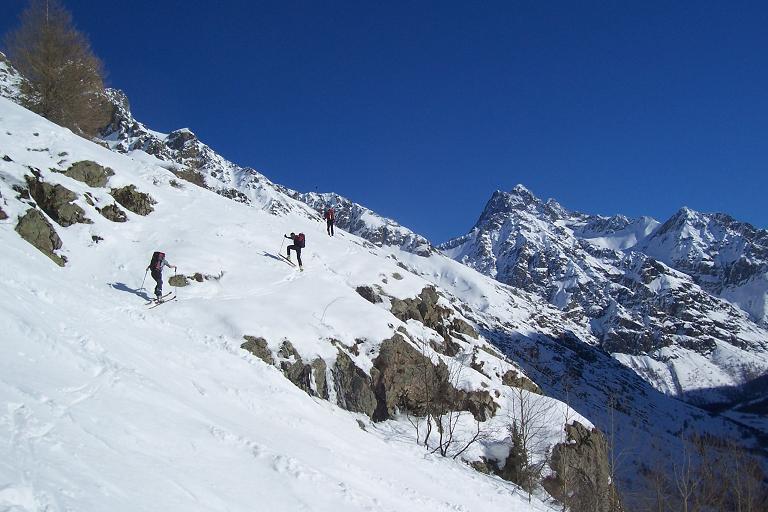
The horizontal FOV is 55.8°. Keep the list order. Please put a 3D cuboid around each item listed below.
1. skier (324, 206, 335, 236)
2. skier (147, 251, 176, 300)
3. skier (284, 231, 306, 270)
[{"bbox_3d":[-3.194,-2.004,42.500,0.600,1.730,0.550,0,-4,6],"label":"skier"},{"bbox_3d":[-7.523,0.692,24.500,0.720,1.720,0.780,-3,-5,38],"label":"skier"},{"bbox_3d":[-3.935,-0.199,32.000,0.800,1.650,0.600,-2,-4,22],"label":"skier"}]

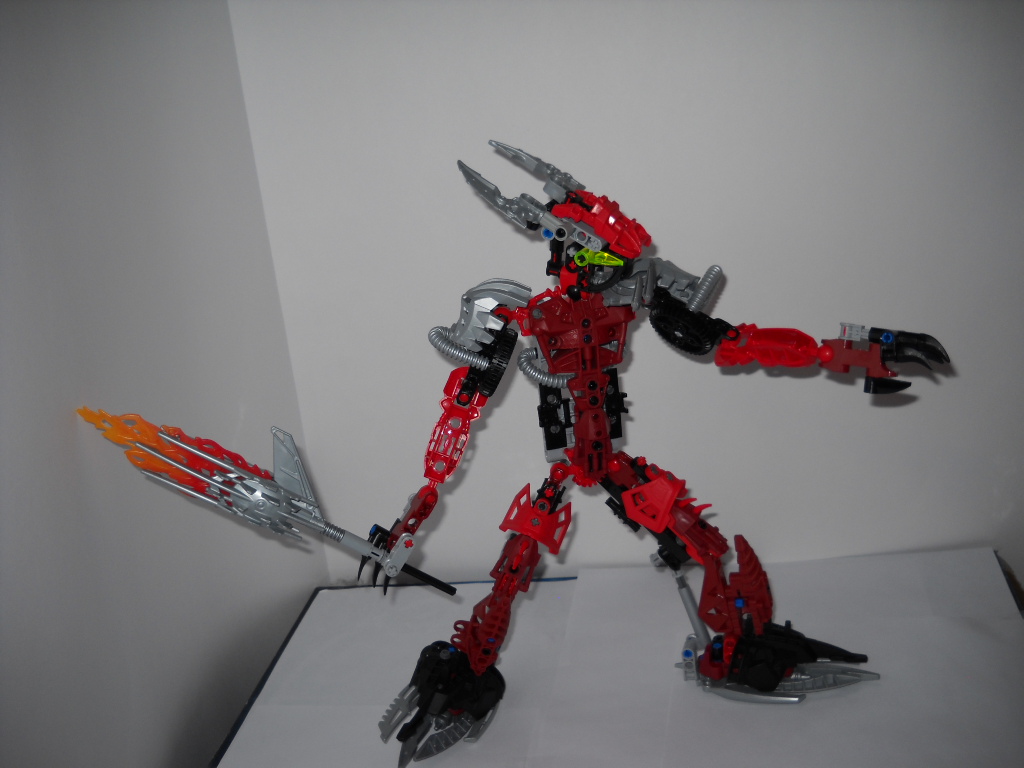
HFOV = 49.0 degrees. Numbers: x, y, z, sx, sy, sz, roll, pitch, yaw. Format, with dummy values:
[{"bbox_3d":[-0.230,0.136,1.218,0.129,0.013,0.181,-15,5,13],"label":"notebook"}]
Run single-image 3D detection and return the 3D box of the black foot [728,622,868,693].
[{"bbox_3d":[0.165,0.158,0.649,0.082,0.027,0.043,-4,19,8],"label":"black foot"}]

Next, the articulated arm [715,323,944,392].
[{"bbox_3d":[0.168,-0.014,0.588,0.120,0.036,0.032,4,22,24],"label":"articulated arm"}]

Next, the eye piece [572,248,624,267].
[{"bbox_3d":[0.044,-0.063,0.567,0.026,0.009,0.009,8,23,19],"label":"eye piece"}]

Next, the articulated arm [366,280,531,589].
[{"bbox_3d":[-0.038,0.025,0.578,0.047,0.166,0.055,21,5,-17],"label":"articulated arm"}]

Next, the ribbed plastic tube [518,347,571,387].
[{"bbox_3d":[0.017,-0.009,0.580,0.029,0.020,0.027,-10,19,-9],"label":"ribbed plastic tube"}]

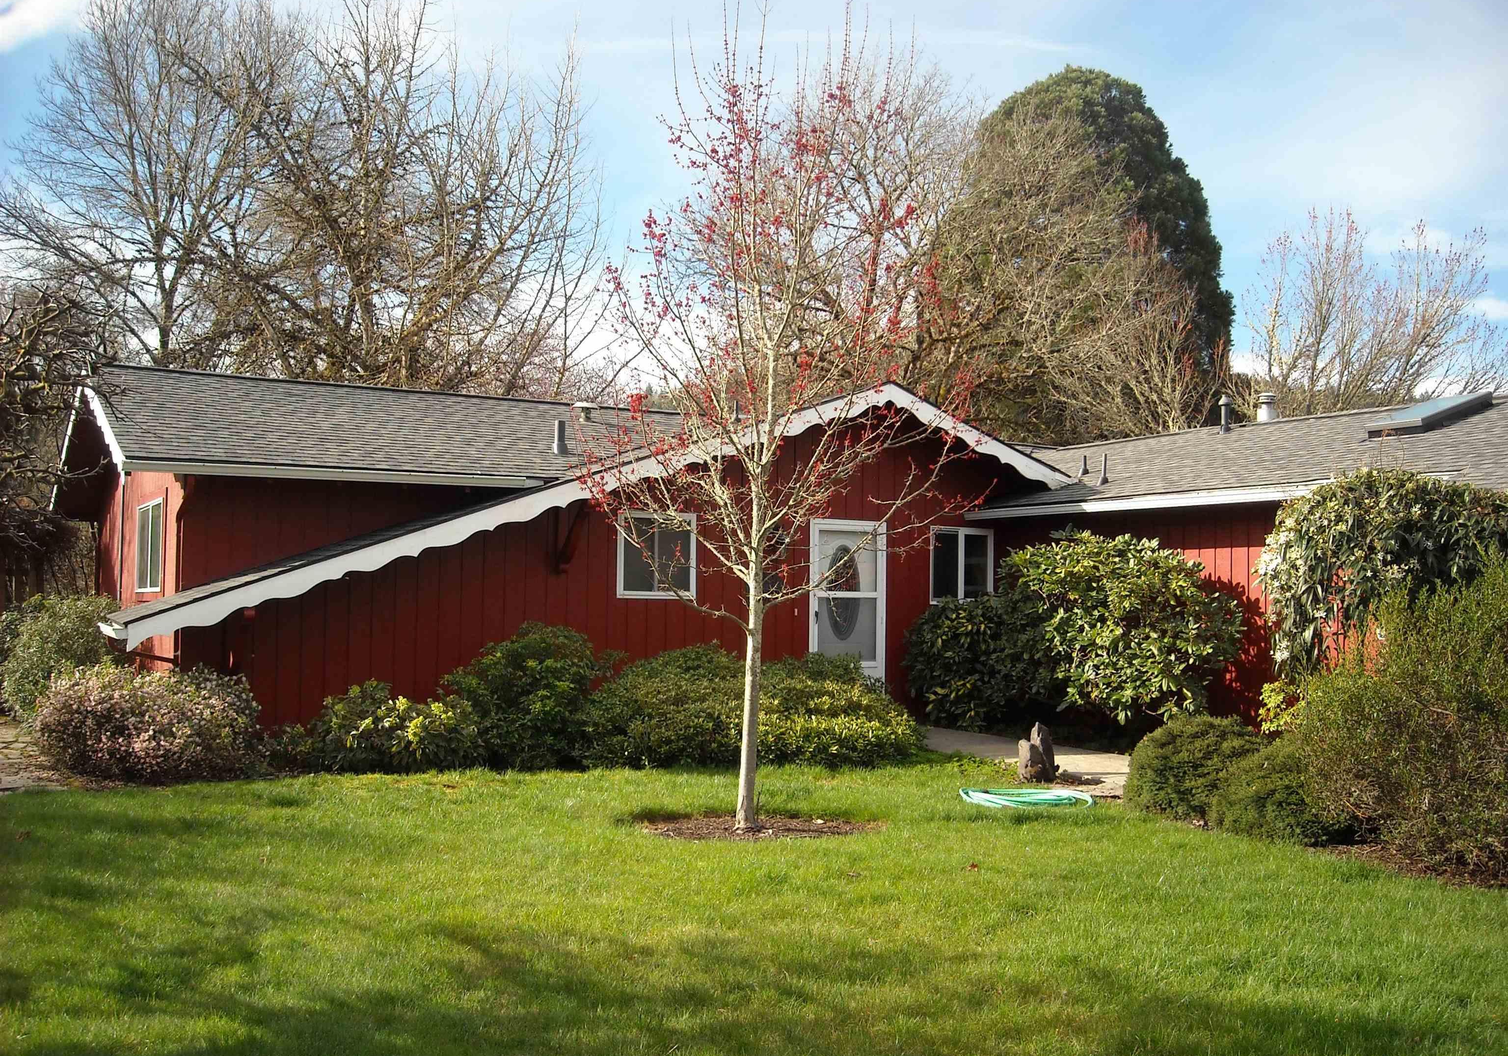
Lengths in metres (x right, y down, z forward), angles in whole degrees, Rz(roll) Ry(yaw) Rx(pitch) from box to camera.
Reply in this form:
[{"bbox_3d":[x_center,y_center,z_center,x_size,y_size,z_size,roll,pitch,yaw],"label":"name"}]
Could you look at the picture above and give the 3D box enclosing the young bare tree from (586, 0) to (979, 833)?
[{"bbox_3d":[0.153,-0.747,9.652,2.543,5.255,2.467,1,-2,0],"label":"young bare tree"}]

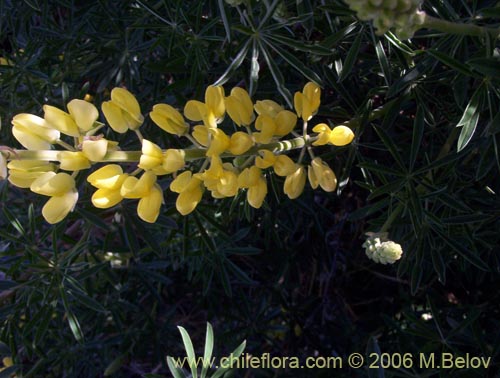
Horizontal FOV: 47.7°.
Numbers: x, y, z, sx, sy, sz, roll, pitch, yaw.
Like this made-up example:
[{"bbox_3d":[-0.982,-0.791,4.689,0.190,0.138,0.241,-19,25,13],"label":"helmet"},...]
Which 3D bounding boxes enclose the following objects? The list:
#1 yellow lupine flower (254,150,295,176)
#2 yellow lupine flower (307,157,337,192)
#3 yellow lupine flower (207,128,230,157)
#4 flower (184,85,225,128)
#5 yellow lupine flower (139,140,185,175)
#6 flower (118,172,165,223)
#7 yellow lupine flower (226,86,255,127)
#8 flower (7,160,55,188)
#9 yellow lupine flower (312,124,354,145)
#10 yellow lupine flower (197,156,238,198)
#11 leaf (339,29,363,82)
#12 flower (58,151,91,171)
[{"bbox_3d":[0.010,-0.010,0.225,0.015,0.009,0.012,5,16,-20],"label":"yellow lupine flower"},{"bbox_3d":[0.034,-0.007,0.270,0.011,0.009,0.012,-15,66,-4],"label":"yellow lupine flower"},{"bbox_3d":[-0.012,-0.018,0.217,0.009,0.010,0.011,-1,-6,6],"label":"yellow lupine flower"},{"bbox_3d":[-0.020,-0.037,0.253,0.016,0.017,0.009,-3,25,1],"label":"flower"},{"bbox_3d":[-0.033,-0.012,0.213,0.017,0.012,0.013,0,6,-11],"label":"yellow lupine flower"},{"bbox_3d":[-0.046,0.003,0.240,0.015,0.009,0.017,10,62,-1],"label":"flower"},{"bbox_3d":[-0.004,-0.034,0.230,0.010,0.016,0.010,-18,6,-6],"label":"yellow lupine flower"},{"bbox_3d":[-0.086,-0.006,0.220,0.018,0.010,0.010,-6,7,-12],"label":"flower"},{"bbox_3d":[0.035,-0.022,0.235,0.016,0.009,0.013,0,0,-24],"label":"yellow lupine flower"},{"bbox_3d":[-0.013,-0.004,0.219,0.014,0.012,0.014,23,23,-24],"label":"yellow lupine flower"},{"bbox_3d":[0.055,-0.073,0.310,0.007,0.029,0.008,22,3,-7],"label":"leaf"},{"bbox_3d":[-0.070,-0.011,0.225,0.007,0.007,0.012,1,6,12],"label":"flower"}]

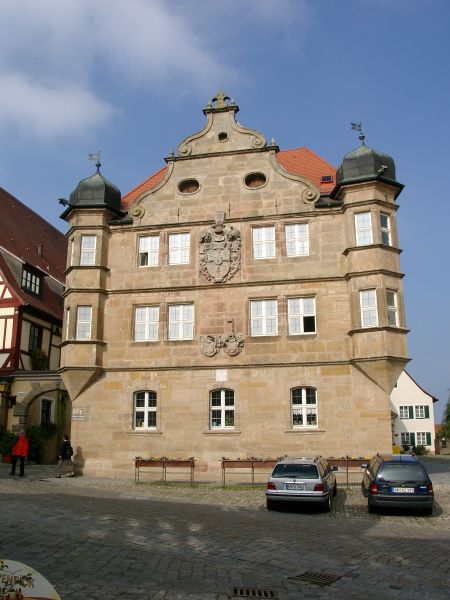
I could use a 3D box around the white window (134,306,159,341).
[{"bbox_3d":[-3.309,1.033,25.068,1.076,1.488,0.150,-3,-15,11],"label":"white window"}]

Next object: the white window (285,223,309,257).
[{"bbox_3d":[2.934,-2.411,23.881,0.943,1.365,0.150,-3,-14,11],"label":"white window"}]

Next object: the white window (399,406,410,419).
[{"bbox_3d":[18.000,11.289,59.027,0.950,1.250,0.150,-3,-15,11],"label":"white window"}]

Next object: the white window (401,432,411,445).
[{"bbox_3d":[17.824,13.700,58.000,0.980,1.200,0.150,-3,-15,11],"label":"white window"}]

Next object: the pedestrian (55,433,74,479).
[{"bbox_3d":[-6.245,6.096,23.000,0.600,1.662,0.480,-5,-14,17],"label":"pedestrian"}]

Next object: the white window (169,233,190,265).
[{"bbox_3d":[-1.916,-2.135,24.864,0.938,1.323,0.150,-3,-14,11],"label":"white window"}]

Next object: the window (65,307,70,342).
[{"bbox_3d":[-6.757,1.125,25.476,0.150,1.500,0.630,8,-17,-30],"label":"window"}]

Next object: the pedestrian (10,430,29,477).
[{"bbox_3d":[-7.831,5.857,22.457,0.500,1.710,0.520,-9,-17,29],"label":"pedestrian"}]

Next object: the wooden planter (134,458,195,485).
[{"bbox_3d":[-2.165,6.153,21.229,2.250,0.940,0.400,-3,-15,11],"label":"wooden planter"}]

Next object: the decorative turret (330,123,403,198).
[{"bbox_3d":[5.639,-5.558,23.649,2.700,3.250,2.750,-3,-15,11],"label":"decorative turret"}]

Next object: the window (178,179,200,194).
[{"bbox_3d":[-1.478,-4.702,24.541,1.000,0.760,0.200,-3,-15,11],"label":"window"}]

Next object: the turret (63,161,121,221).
[{"bbox_3d":[-5.790,-4.987,26.691,2.850,2.662,2.550,0,-14,-3],"label":"turret"}]

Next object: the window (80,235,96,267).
[{"bbox_3d":[-5.823,-2.085,25.156,0.641,1.286,0.120,0,-14,-3],"label":"window"}]

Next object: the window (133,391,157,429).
[{"bbox_3d":[-3.269,4.520,24.175,0.995,1.629,0.150,-3,-15,11],"label":"window"}]

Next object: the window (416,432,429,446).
[{"bbox_3d":[19.546,13.800,58.381,0.950,1.250,0.150,-3,-15,11],"label":"window"}]

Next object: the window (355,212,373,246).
[{"bbox_3d":[5.396,-2.743,22.894,0.646,1.337,0.120,-7,-15,25],"label":"window"}]

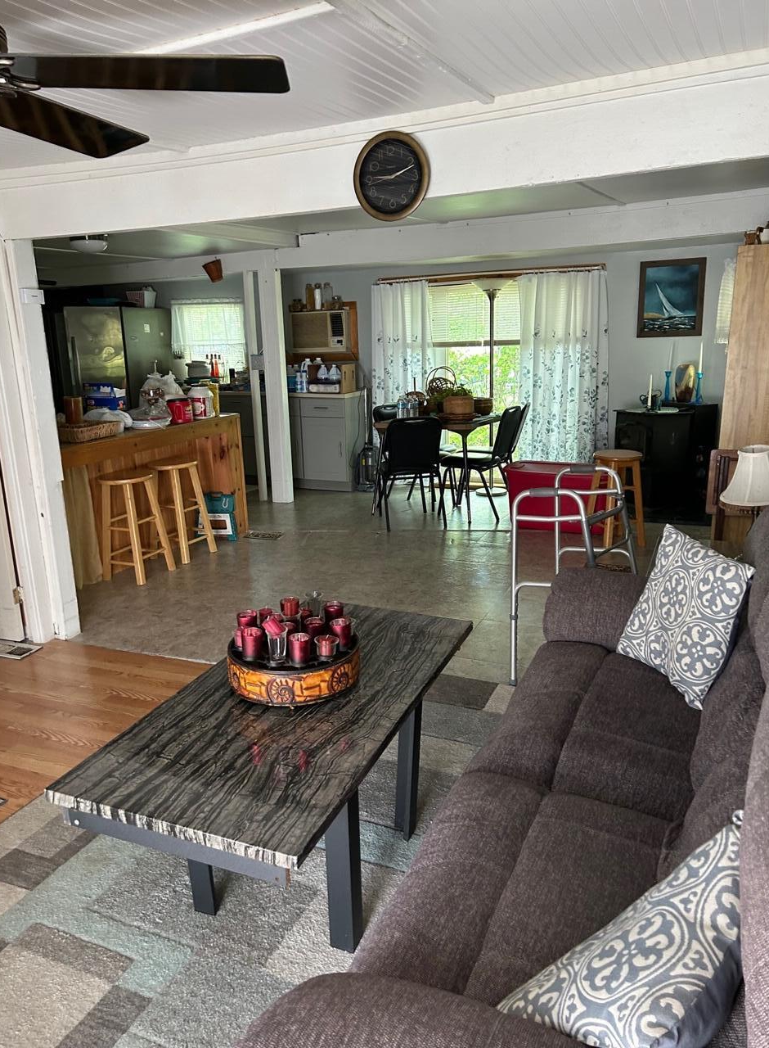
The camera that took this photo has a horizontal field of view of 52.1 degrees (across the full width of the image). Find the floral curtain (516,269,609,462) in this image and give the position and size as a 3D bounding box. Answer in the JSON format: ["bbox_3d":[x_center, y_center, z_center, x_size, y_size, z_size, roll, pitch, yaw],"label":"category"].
[{"bbox_3d":[1.474,-1.152,6.623,0.750,1.830,0.110,5,16,27],"label":"floral curtain"}]

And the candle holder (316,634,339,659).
[{"bbox_3d":[-0.156,0.341,2.164,0.065,0.055,0.065,-2,14,0],"label":"candle holder"}]

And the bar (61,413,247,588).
[{"bbox_3d":[-1.705,-0.175,5.154,0.650,0.905,1.720,6,16,28],"label":"bar"}]

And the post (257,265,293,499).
[{"bbox_3d":[-0.923,-1.149,6.753,0.160,1.965,0.110,5,16,27],"label":"post"}]

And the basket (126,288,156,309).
[{"bbox_3d":[-2.556,-2.338,8.189,0.280,0.180,0.180,6,16,26],"label":"basket"}]

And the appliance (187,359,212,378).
[{"bbox_3d":[-1.929,-1.615,8.191,0.250,0.190,0.230,5,16,27],"label":"appliance"}]

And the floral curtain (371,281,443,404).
[{"bbox_3d":[0.198,-1.275,7.277,0.650,1.830,0.110,5,16,27],"label":"floral curtain"}]

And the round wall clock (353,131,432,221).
[{"bbox_3d":[0.025,-1.205,2.726,0.300,0.300,0.045,6,16,26],"label":"round wall clock"}]

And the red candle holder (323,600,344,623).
[{"bbox_3d":[-0.155,0.287,2.515,0.058,0.073,0.058,6,16,26],"label":"red candle holder"}]

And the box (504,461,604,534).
[{"bbox_3d":[1.285,-0.197,5.804,0.730,0.440,0.430,5,16,27],"label":"box"}]

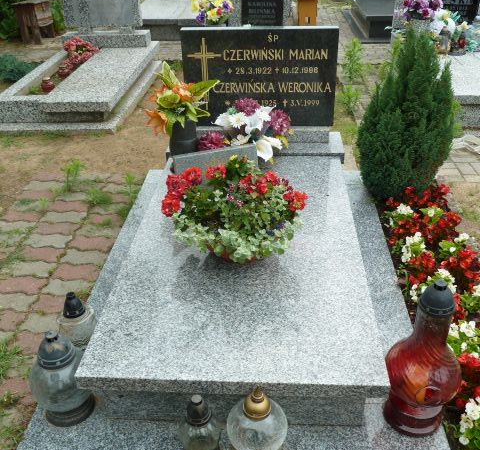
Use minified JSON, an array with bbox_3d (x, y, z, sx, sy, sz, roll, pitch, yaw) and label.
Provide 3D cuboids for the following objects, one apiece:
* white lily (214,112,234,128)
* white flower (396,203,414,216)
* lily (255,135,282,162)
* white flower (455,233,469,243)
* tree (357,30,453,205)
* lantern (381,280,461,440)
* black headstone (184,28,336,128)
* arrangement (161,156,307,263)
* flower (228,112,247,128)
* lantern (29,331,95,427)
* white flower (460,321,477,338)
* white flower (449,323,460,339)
[{"bbox_3d":[-0.076,-0.513,2.630,0.085,0.075,0.075,0,32,4],"label":"white lily"},{"bbox_3d":[0.761,-0.071,2.465,0.080,0.045,0.065,0,31,4],"label":"white flower"},{"bbox_3d":[0.136,-0.366,2.566,0.115,0.100,0.100,0,32,4],"label":"lily"},{"bbox_3d":[0.926,0.057,2.243,0.060,0.040,0.050,0,31,4],"label":"white flower"},{"bbox_3d":[0.836,-0.557,2.673,0.470,0.830,0.470,0,32,4],"label":"tree"},{"bbox_3d":[0.506,0.349,1.479,0.210,0.500,0.210,0,32,4],"label":"lantern"},{"bbox_3d":[0.104,-0.760,2.779,0.776,0.497,0.075,0,30,4],"label":"black headstone"},{"bbox_3d":[-0.014,-0.068,1.939,0.500,0.360,0.450,0,32,4],"label":"arrangement"},{"bbox_3d":[-0.013,-0.534,2.729,0.085,0.075,0.050,0,31,4],"label":"flower"},{"bbox_3d":[-0.519,0.433,1.552,0.180,0.290,0.180,0,31,4],"label":"lantern"},{"bbox_3d":[0.714,0.326,1.675,0.050,0.050,0.050,0,32,4],"label":"white flower"},{"bbox_3d":[0.699,0.348,1.751,0.042,0.045,0.040,0,31,4],"label":"white flower"}]

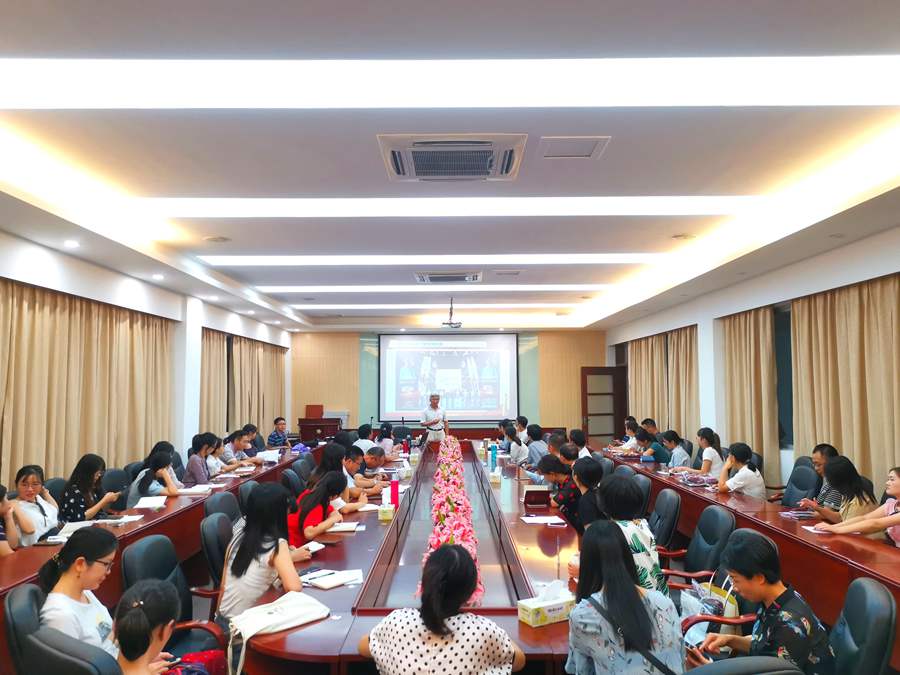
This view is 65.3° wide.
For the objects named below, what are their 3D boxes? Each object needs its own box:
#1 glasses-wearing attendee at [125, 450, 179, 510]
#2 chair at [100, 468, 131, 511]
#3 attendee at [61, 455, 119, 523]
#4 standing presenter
[{"bbox_3d":[-2.790,1.652,6.501,0.780,1.190,0.500,1,-4,-11],"label":"glasses-wearing attendee"},{"bbox_3d":[-2.820,1.704,6.246,0.620,1.040,0.600,0,-4,5],"label":"chair"},{"bbox_3d":[-2.830,1.551,5.485,0.740,1.250,0.480,0,-4,0],"label":"attendee"},{"bbox_3d":[-0.300,1.891,13.301,0.540,1.660,0.400,0,-4,-3],"label":"standing presenter"}]

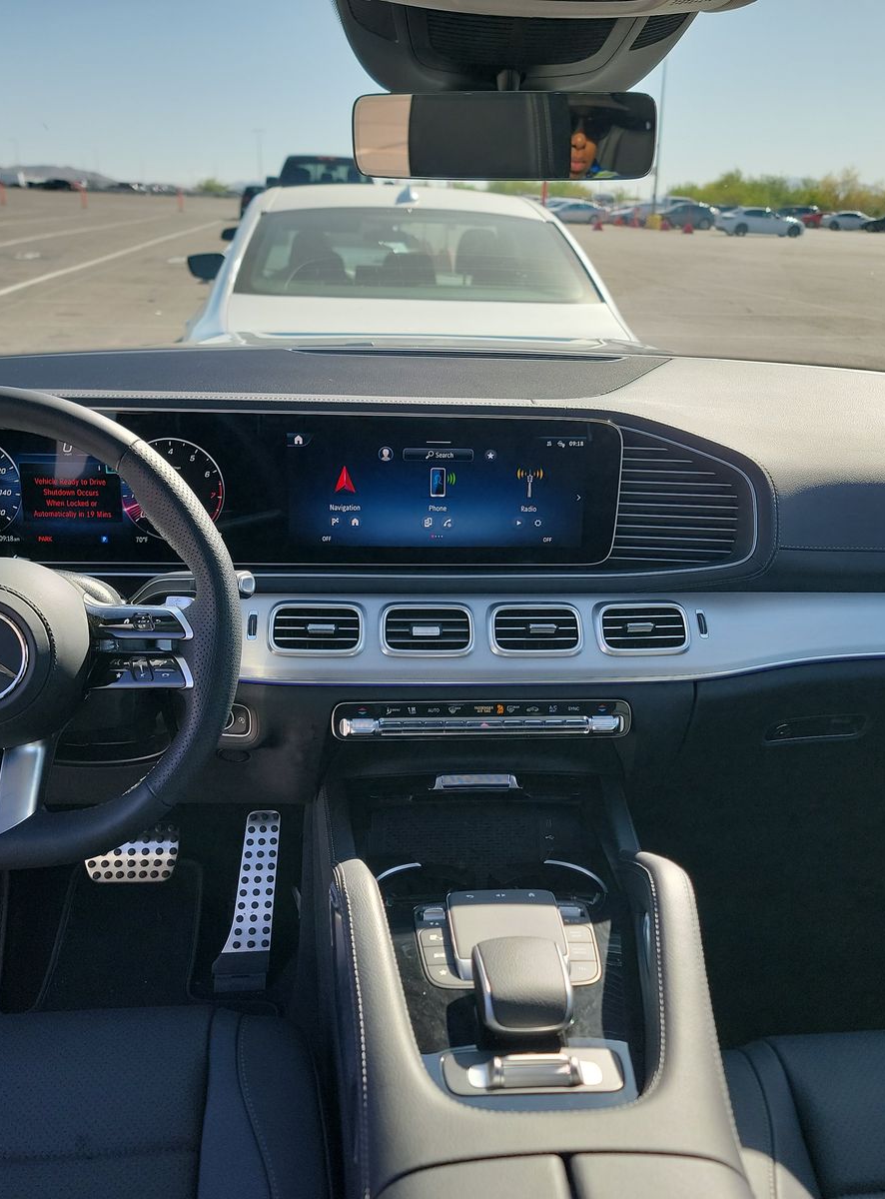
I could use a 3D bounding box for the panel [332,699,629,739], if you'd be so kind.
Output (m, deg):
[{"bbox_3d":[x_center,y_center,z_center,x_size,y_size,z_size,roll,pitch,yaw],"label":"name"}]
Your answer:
[{"bbox_3d":[0.037,0.117,1.080,0.286,0.036,0.028,0,5,-6],"label":"panel"}]

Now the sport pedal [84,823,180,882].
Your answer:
[{"bbox_3d":[-0.393,0.324,1.411,0.118,0.072,0.025,0,-12,-6],"label":"sport pedal"}]

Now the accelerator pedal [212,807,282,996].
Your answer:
[{"bbox_3d":[-0.256,0.395,1.461,0.085,0.227,0.035,0,-13,-6],"label":"accelerator pedal"}]

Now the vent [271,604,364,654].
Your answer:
[{"bbox_3d":[-0.121,0.028,1.058,0.084,0.046,0.030,0,8,-6],"label":"vent"}]

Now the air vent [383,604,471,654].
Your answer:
[{"bbox_3d":[-0.015,0.029,1.070,0.084,0.046,0.030,0,8,-6],"label":"air vent"}]

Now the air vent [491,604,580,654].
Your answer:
[{"bbox_3d":[0.091,0.029,1.082,0.084,0.046,0.030,0,8,-6],"label":"air vent"}]

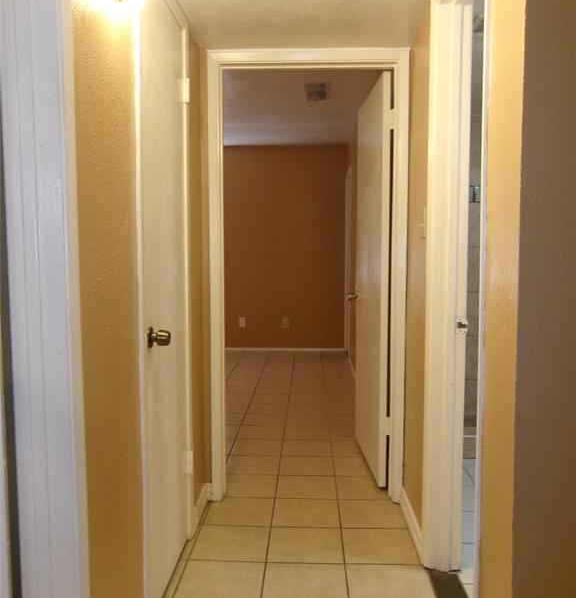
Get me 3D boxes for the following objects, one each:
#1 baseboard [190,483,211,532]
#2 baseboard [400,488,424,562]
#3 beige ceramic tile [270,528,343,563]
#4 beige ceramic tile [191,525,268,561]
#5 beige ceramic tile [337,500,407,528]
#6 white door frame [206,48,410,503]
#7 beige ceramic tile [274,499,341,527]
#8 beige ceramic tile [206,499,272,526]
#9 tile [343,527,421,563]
[{"bbox_3d":[-0.399,0.947,2.701,0.015,0.088,0.371,0,4,2],"label":"baseboard"},{"bbox_3d":[0.526,0.957,2.579,0.015,0.085,0.547,0,4,2],"label":"baseboard"},{"bbox_3d":[0.073,1.020,2.479,0.302,0.010,0.302,0,5,2],"label":"beige ceramic tile"},{"bbox_3d":[-0.232,1.017,2.489,0.302,0.010,0.302,0,5,2],"label":"beige ceramic tile"},{"bbox_3d":[0.387,0.992,2.757,0.298,0.010,0.307,0,4,2],"label":"beige ceramic tile"},{"bbox_3d":[0.094,-0.085,2.862,0.923,2.122,0.140,0,4,2],"label":"white door frame"},{"bbox_3d":[0.086,0.991,2.768,0.304,0.010,0.307,0,4,2],"label":"beige ceramic tile"},{"bbox_3d":[-0.221,0.990,2.779,0.310,0.010,0.307,0,4,2],"label":"beige ceramic tile"},{"bbox_3d":[0.377,1.014,2.450,0.301,0.010,0.307,0,4,2],"label":"tile"}]

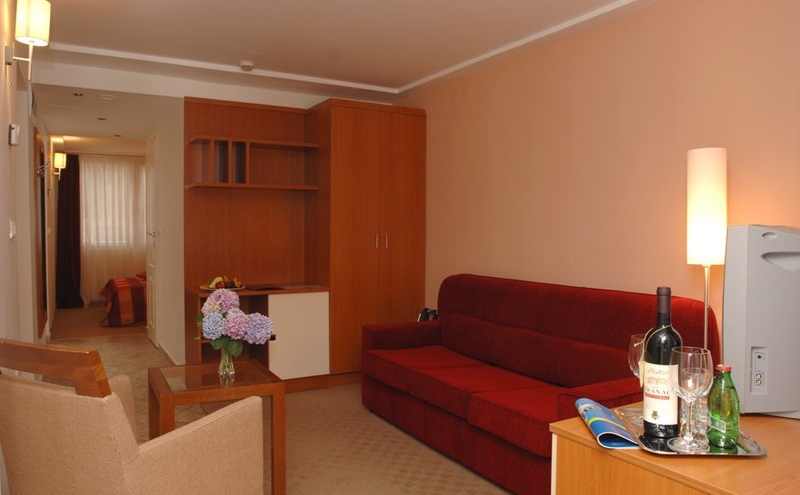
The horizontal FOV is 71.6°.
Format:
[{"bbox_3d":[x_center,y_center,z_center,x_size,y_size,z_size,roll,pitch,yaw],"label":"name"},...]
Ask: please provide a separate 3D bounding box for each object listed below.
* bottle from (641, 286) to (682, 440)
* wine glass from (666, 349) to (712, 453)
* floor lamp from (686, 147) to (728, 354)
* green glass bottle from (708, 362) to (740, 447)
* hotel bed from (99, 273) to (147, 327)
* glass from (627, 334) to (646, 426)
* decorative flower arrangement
[{"bbox_3d":[0.576,0.247,1.213,0.074,0.320,0.074,2,4,38],"label":"bottle"},{"bbox_3d":[0.598,0.311,1.144,0.080,0.199,0.080,-1,3,-10],"label":"wine glass"},{"bbox_3d":[1.242,0.350,2.258,0.240,1.510,0.240,-2,3,-32],"label":"floor lamp"},{"bbox_3d":[0.676,0.328,1.157,0.057,0.163,0.057,-1,3,-10],"label":"green glass bottle"},{"bbox_3d":[-2.934,0.559,7.577,2.000,0.620,1.400,-2,3,-32],"label":"hotel bed"},{"bbox_3d":[0.566,0.304,1.272,0.080,0.199,0.080,-1,3,-10],"label":"glass"},{"bbox_3d":[-0.733,0.365,2.457,0.320,0.380,0.280,-1,3,-17],"label":"decorative flower arrangement"}]

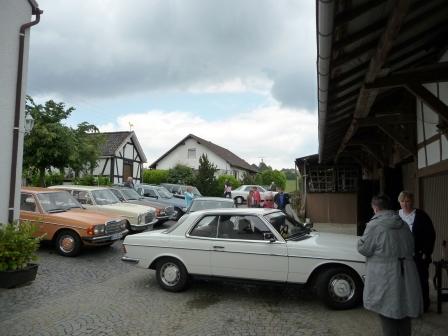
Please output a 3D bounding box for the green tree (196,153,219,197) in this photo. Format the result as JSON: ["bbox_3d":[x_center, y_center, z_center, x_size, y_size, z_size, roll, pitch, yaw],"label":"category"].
[{"bbox_3d":[-1.230,0.880,27.000,1.900,3.700,1.900,1,-4,0],"label":"green tree"}]

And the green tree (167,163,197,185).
[{"bbox_3d":[-3.193,1.135,26.890,2.400,2.800,2.300,1,-5,0],"label":"green tree"}]

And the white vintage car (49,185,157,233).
[{"bbox_3d":[-4.583,1.374,12.089,4.690,1.440,1.780,3,-3,15],"label":"white vintage car"}]

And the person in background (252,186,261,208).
[{"bbox_3d":[1.630,1.790,18.400,0.500,1.680,0.340,-1,-5,24],"label":"person in background"}]

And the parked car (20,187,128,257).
[{"bbox_3d":[-4.994,1.316,9.915,4.720,1.440,1.790,3,-3,17],"label":"parked car"}]

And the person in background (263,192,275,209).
[{"bbox_3d":[1.496,1.611,12.239,0.520,1.550,0.360,1,-5,0],"label":"person in background"}]

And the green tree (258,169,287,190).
[{"bbox_3d":[4.924,1.547,36.886,3.000,2.900,2.600,1,-5,0],"label":"green tree"}]

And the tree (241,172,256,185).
[{"bbox_3d":[2.545,1.718,37.902,2.000,2.500,1.900,1,-5,0],"label":"tree"}]

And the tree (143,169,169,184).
[{"bbox_3d":[-5.392,1.224,27.910,2.600,2.300,1.800,1,-5,0],"label":"tree"}]

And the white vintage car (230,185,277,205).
[{"bbox_3d":[2.500,2.130,29.000,4.750,1.410,1.800,2,-4,-7],"label":"white vintage car"}]

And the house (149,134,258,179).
[{"bbox_3d":[-1.660,0.200,47.500,11.200,7.300,13.000,0,-4,18],"label":"house"}]

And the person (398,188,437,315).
[{"bbox_3d":[2.570,1.120,4.950,0.550,1.650,0.360,-3,-6,41],"label":"person"}]

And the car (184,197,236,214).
[{"bbox_3d":[-0.330,1.680,11.500,1.790,1.430,4.650,1,-4,2],"label":"car"}]

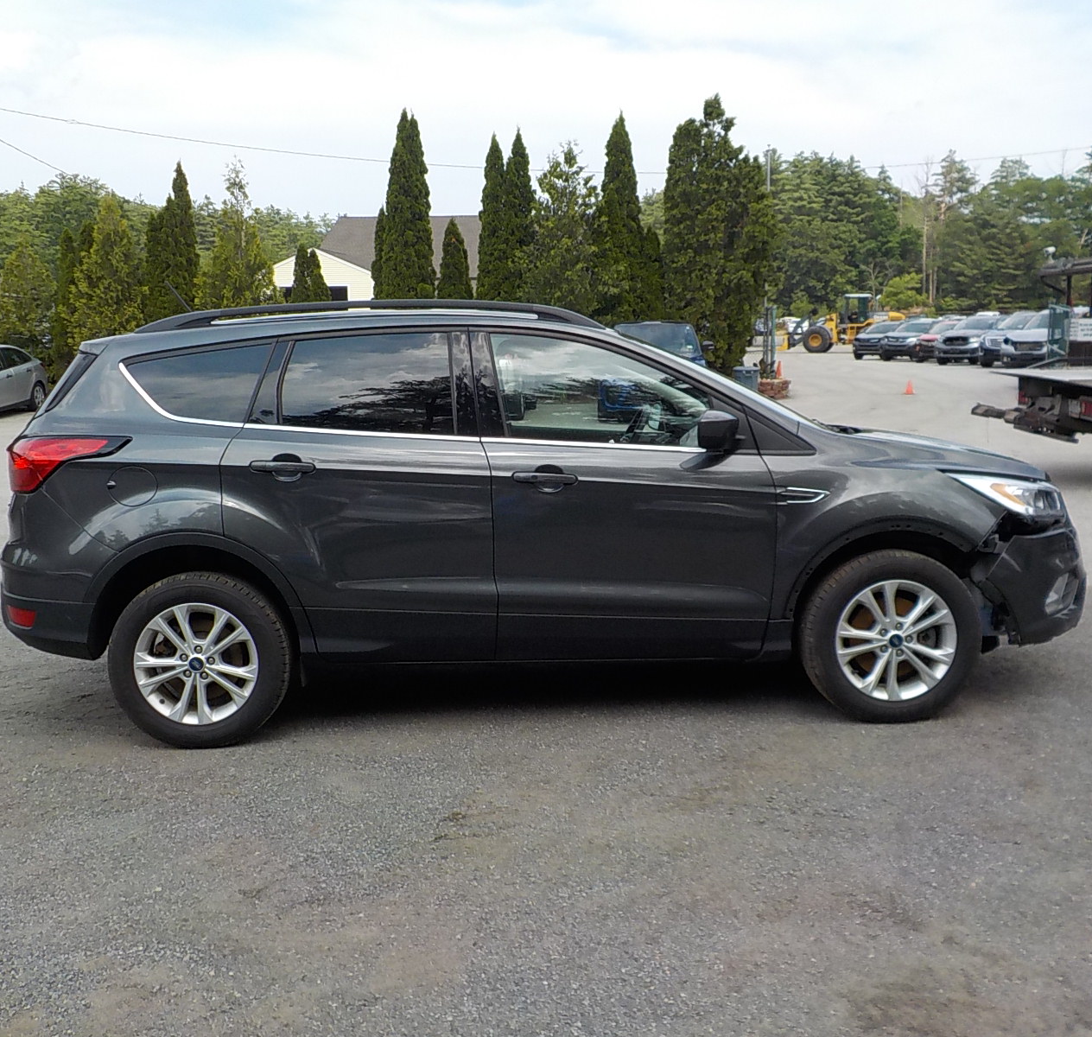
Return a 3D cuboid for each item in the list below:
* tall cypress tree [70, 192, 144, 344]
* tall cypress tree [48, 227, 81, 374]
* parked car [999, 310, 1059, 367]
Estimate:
[{"bbox_3d":[-10.323,-5.185,28.309,1.800,4.769,1.800,-1,9,0],"label":"tall cypress tree"},{"bbox_3d":[-11.523,-4.890,28.759,0.900,4.084,0.900,-1,9,0],"label":"tall cypress tree"},{"bbox_3d":[16.110,-5.564,37.231,4.850,1.770,1.970,-9,12,-39],"label":"parked car"}]

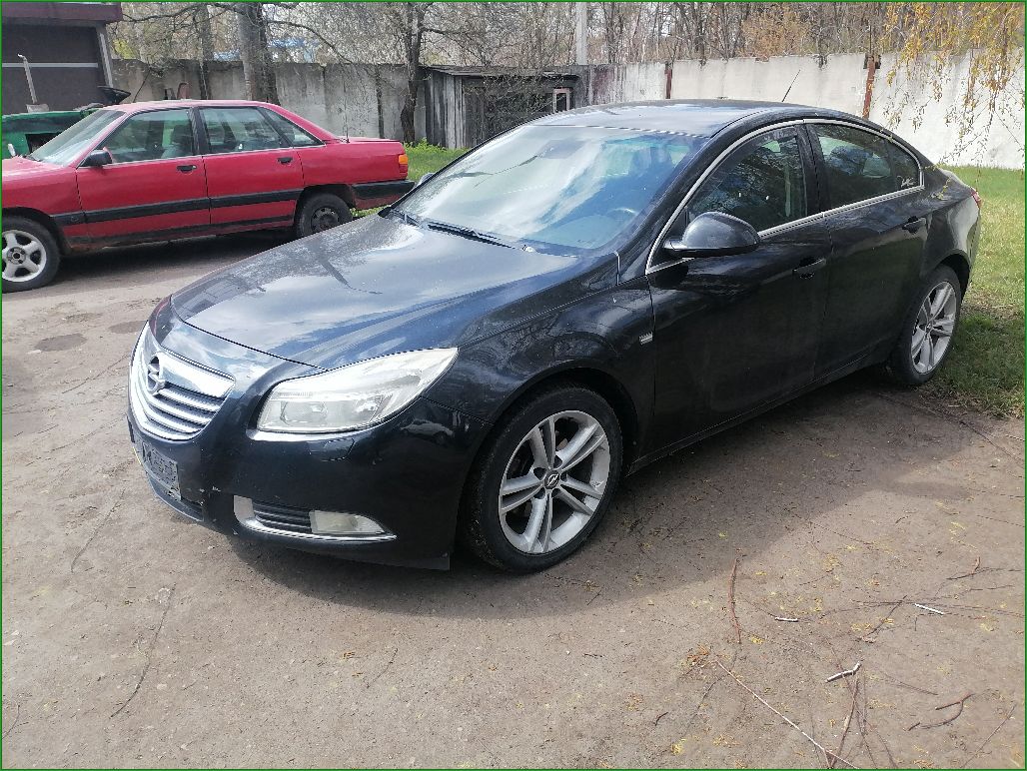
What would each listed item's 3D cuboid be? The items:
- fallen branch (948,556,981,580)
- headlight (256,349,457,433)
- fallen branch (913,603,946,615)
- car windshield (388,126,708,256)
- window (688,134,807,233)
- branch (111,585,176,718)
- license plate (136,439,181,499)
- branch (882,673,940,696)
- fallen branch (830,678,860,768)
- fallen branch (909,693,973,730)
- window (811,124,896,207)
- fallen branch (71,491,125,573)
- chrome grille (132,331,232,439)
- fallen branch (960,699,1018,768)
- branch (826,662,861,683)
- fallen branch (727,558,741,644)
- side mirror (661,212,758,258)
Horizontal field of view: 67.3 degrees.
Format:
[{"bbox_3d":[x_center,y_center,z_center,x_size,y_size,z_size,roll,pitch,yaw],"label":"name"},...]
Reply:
[{"bbox_3d":[1.542,0.624,2.612,0.225,0.016,0.041,-15,24,-33],"label":"fallen branch"},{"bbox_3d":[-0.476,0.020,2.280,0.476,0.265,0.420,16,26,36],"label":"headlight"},{"bbox_3d":[1.307,0.702,2.422,0.094,0.012,0.011,15,25,38],"label":"fallen branch"},{"bbox_3d":[0.091,-0.898,3.288,0.915,0.097,1.440,-42,39,-22],"label":"car windshield"},{"bbox_3d":[0.936,-0.798,3.082,0.910,0.459,0.050,-17,0,-35],"label":"window"},{"bbox_3d":[-1.106,0.788,2.370,0.044,0.012,0.623,-4,20,-7],"label":"branch"},{"bbox_3d":[-1.214,0.228,2.570,0.040,0.120,0.520,-16,26,-36],"label":"license plate"},{"bbox_3d":[1.081,0.825,2.115,0.151,0.008,0.028,14,25,33],"label":"branch"},{"bbox_3d":[0.864,0.865,1.994,0.016,0.018,0.362,10,23,30],"label":"fallen branch"},{"bbox_3d":[1.124,0.852,2.007,0.269,0.020,0.054,-14,23,-30],"label":"fallen branch"},{"bbox_3d":[1.603,-1.035,3.560,0.700,0.359,0.051,-16,4,-36],"label":"window"},{"bbox_3d":[-1.551,0.535,2.896,0.027,0.012,0.595,-3,21,-8],"label":"fallen branch"},{"bbox_3d":[-1.146,0.017,2.604,0.150,0.325,0.830,-17,25,-36],"label":"chrome grille"},{"bbox_3d":[1.204,0.879,1.941,0.332,0.010,0.013,-17,25,-36],"label":"fallen branch"},{"bbox_3d":[0.931,0.805,2.159,0.154,0.014,0.021,-12,24,-29],"label":"branch"},{"bbox_3d":[0.719,0.686,2.504,0.037,0.016,0.472,4,21,14],"label":"fallen branch"},{"bbox_3d":[0.670,-0.523,2.651,0.210,0.160,0.235,-19,28,-40],"label":"side mirror"}]

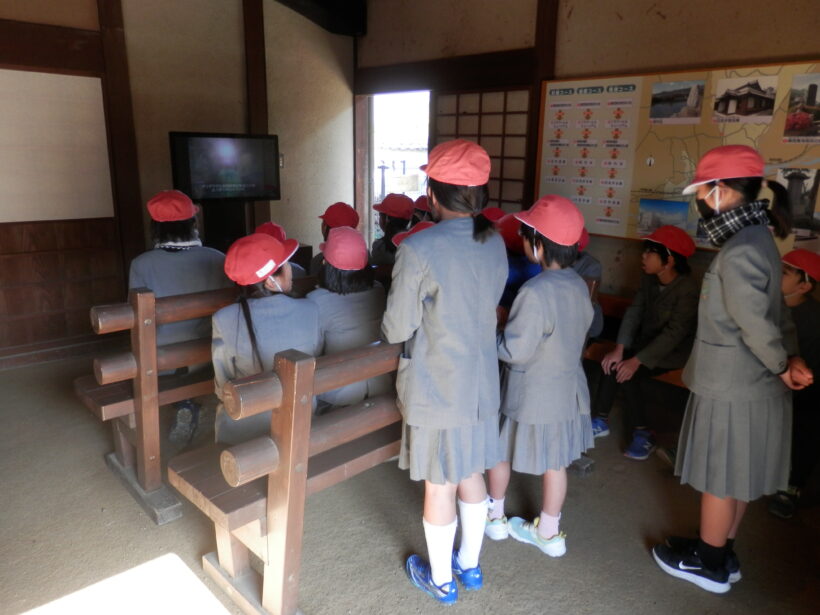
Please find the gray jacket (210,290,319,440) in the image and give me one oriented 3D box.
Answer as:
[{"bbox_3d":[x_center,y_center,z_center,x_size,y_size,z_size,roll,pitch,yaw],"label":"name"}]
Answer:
[{"bbox_3d":[-0.460,0.200,1.936,0.400,0.530,0.320,-7,17,-29],"label":"gray jacket"}]

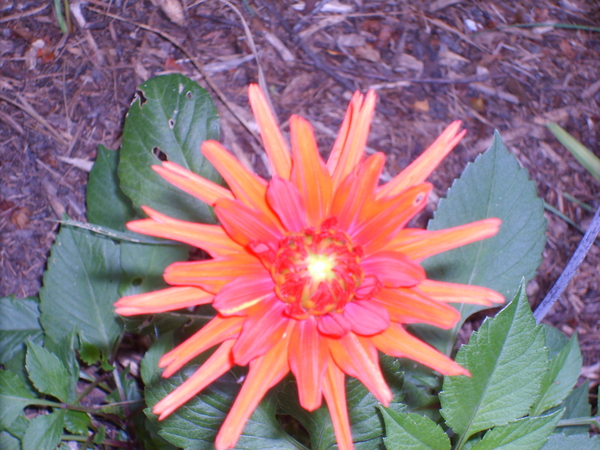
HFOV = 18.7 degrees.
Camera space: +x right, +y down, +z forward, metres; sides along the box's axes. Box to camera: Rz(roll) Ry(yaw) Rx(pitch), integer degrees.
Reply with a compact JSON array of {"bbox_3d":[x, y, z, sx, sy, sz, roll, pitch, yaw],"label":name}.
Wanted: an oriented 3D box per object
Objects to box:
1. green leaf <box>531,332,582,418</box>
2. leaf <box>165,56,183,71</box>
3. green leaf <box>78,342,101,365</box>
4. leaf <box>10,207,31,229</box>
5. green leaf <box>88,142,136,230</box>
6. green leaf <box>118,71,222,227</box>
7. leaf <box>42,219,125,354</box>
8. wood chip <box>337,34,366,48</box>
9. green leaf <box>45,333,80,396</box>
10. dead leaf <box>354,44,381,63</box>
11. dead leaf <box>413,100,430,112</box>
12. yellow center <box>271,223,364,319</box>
[{"bbox_3d":[0.097,0.057,0.690,0.017,0.008,0.040,29,67,7],"label":"green leaf"},{"bbox_3d":[-0.066,-0.085,0.955,0.010,0.003,0.007,24,59,16],"label":"leaf"},{"bbox_3d":[-0.097,0.059,0.840,0.010,0.006,0.010,-12,67,-5],"label":"green leaf"},{"bbox_3d":[-0.123,-0.003,0.800,0.008,0.004,0.012,-3,53,-2],"label":"leaf"},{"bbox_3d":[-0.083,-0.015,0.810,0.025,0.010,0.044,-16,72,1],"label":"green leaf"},{"bbox_3d":[-0.055,-0.032,0.780,0.042,0.014,0.070,-20,75,-2],"label":"green leaf"},{"bbox_3d":[-0.086,0.024,0.735,0.032,0.010,0.065,-17,65,-8],"label":"leaf"},{"bbox_3d":[0.031,-0.109,1.080,0.017,0.004,0.009,4,53,3],"label":"wood chip"},{"bbox_3d":[-0.107,0.062,0.820,0.016,0.009,0.029,-19,73,-13],"label":"green leaf"},{"bbox_3d":[0.036,-0.090,0.960,0.014,0.004,0.009,14,56,10],"label":"dead leaf"},{"bbox_3d":[0.056,-0.055,0.840,0.008,0.003,0.007,0,53,0],"label":"dead leaf"},{"bbox_3d":[0.006,0.017,0.660,0.034,0.017,0.035,0,80,0],"label":"yellow center"}]

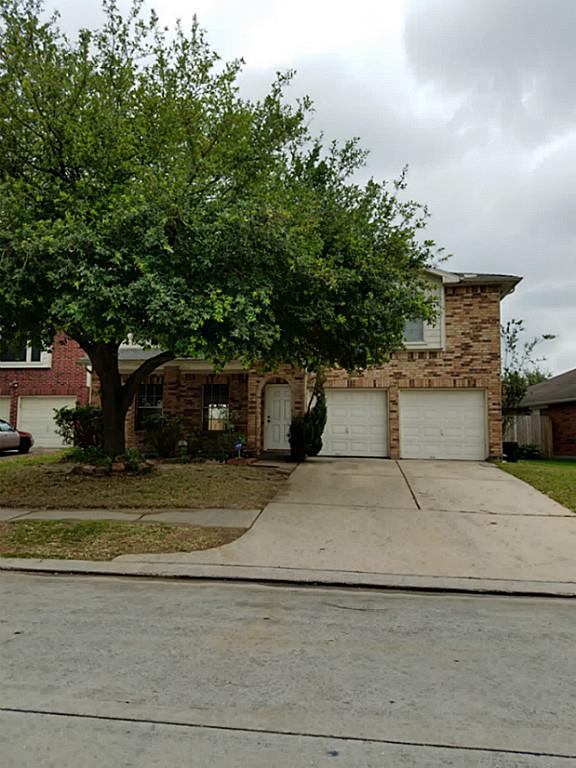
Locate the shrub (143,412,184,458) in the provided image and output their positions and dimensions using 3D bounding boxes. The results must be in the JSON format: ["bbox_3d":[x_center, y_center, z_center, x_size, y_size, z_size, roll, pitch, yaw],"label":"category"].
[{"bbox_3d":[-3.928,1.625,18.200,1.350,1.452,1.300,0,-4,13],"label":"shrub"}]

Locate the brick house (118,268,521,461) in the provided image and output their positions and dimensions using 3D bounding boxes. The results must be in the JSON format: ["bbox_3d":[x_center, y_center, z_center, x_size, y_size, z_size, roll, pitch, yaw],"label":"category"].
[{"bbox_3d":[1.138,-0.882,22.881,13.950,7.000,9.800,0,-4,13],"label":"brick house"}]

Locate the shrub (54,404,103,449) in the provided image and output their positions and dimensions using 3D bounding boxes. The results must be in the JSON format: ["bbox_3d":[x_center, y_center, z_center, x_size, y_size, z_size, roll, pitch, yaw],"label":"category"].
[{"bbox_3d":[-6.776,1.394,18.700,1.600,1.459,1.450,0,-4,13],"label":"shrub"}]

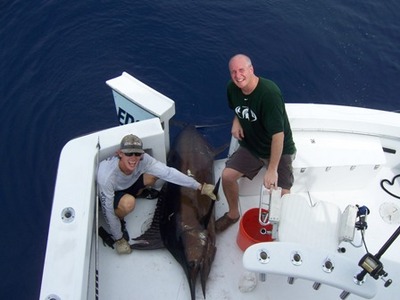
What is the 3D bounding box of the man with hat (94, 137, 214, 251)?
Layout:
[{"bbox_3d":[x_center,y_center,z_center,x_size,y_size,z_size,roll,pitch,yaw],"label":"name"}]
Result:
[{"bbox_3d":[-0.410,0.280,3.560,0.970,0.900,0.720,-15,50,-15],"label":"man with hat"}]

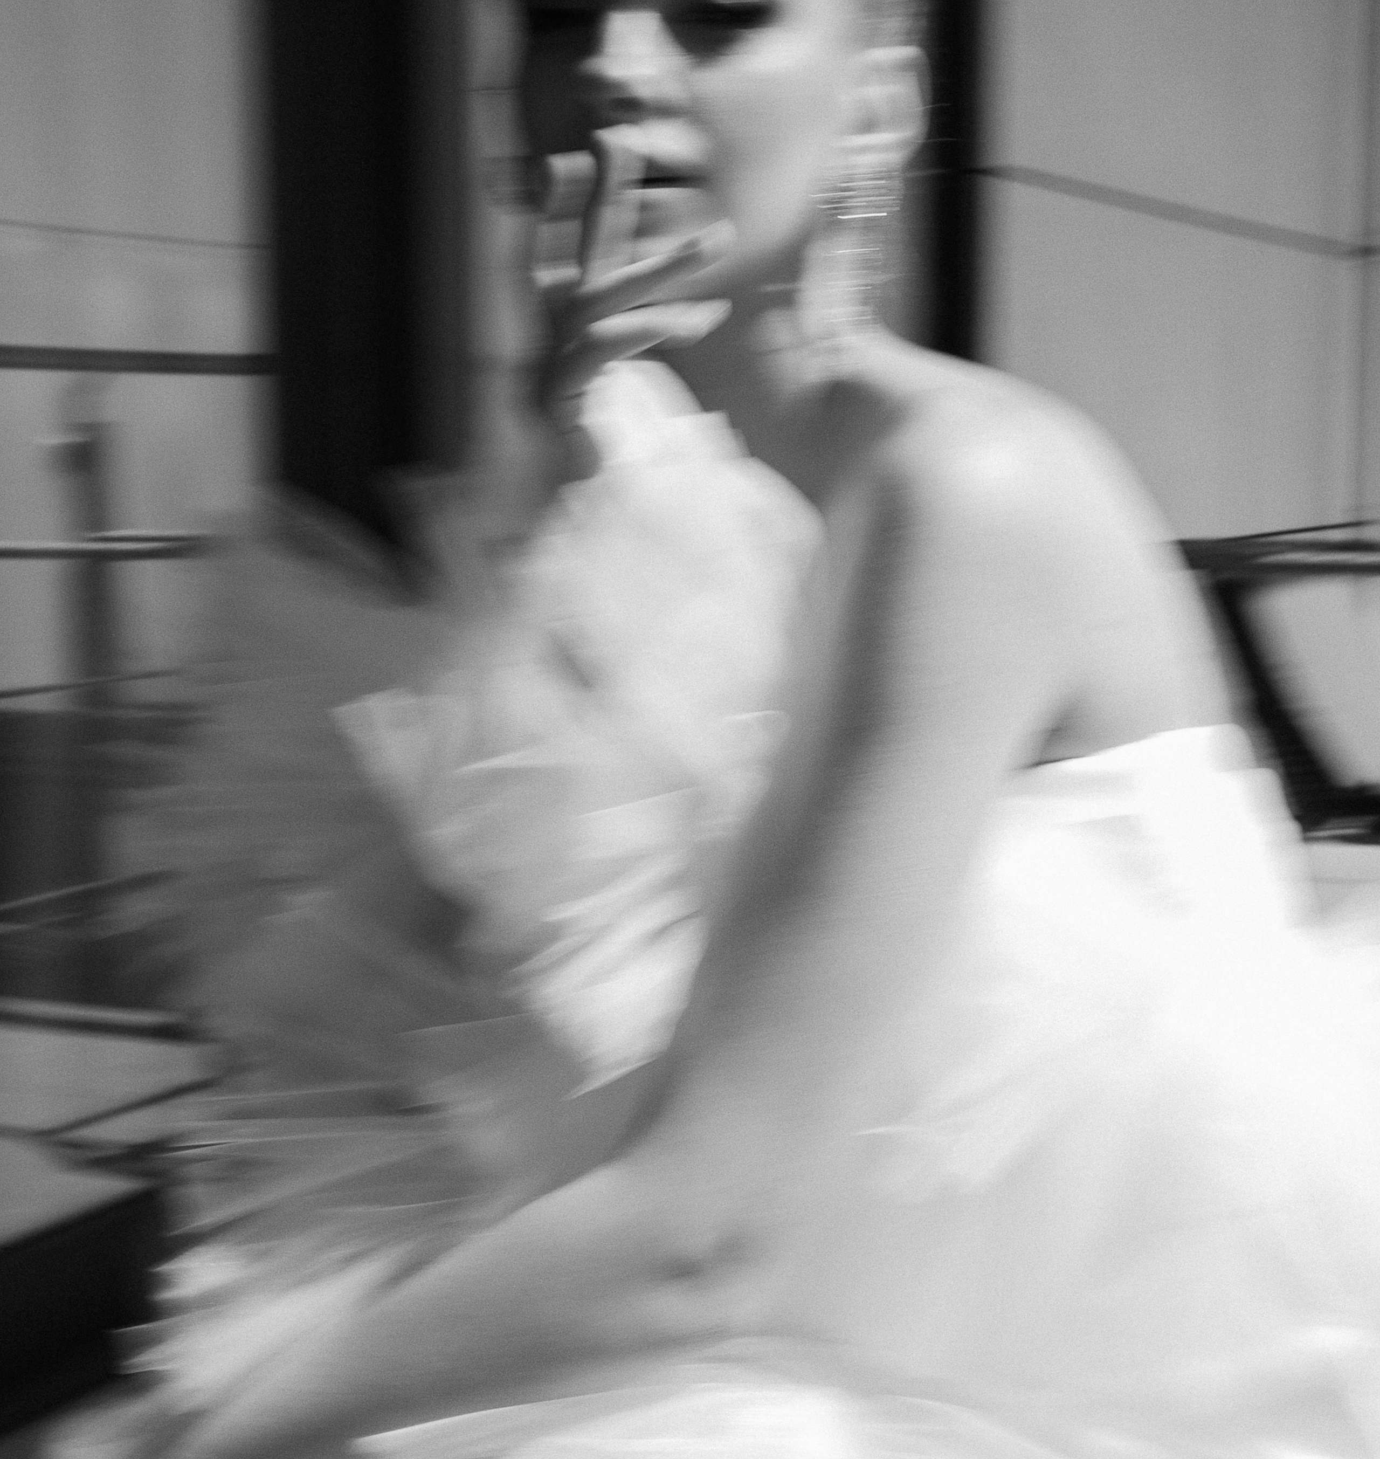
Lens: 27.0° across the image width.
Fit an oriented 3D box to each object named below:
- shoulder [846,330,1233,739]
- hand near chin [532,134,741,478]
[{"bbox_3d":[0.128,-0.068,1.060,0.138,0.148,0.155,-4,10,-25],"label":"shoulder"},{"bbox_3d":[-0.021,-0.160,1.080,0.080,0.135,0.075,4,10,21],"label":"hand near chin"}]

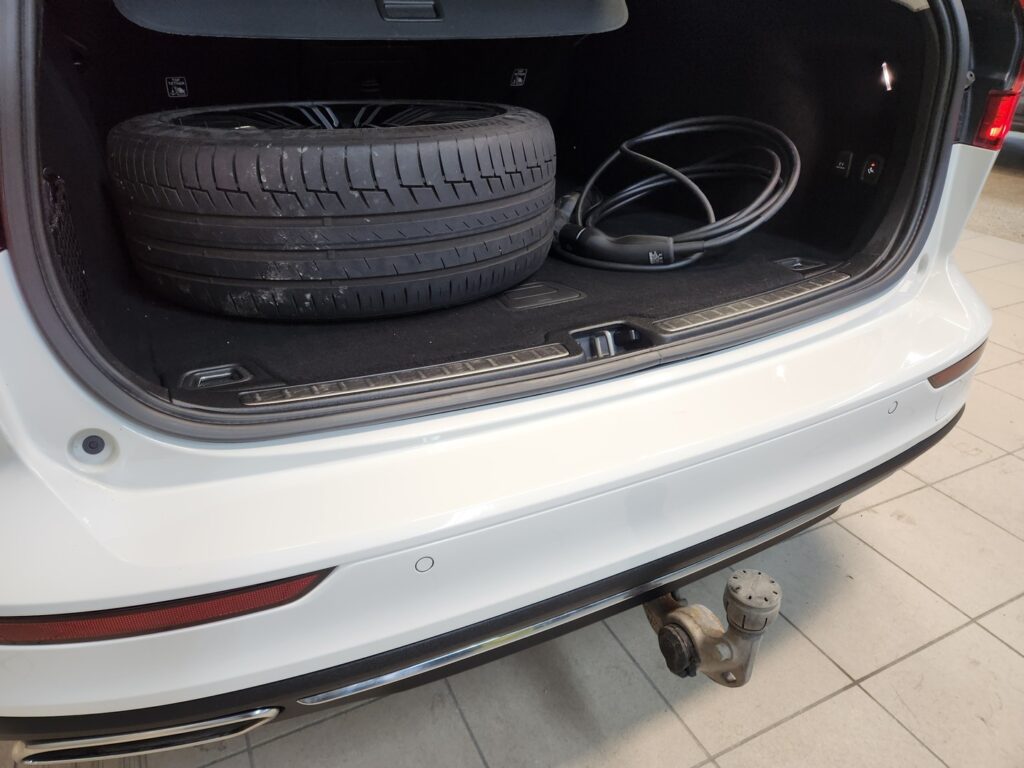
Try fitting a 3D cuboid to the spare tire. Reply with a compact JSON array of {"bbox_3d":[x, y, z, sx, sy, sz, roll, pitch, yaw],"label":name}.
[{"bbox_3d":[-0.265,-0.318,1.114,0.672,0.238,0.672,-12,28,-23],"label":"spare tire"}]

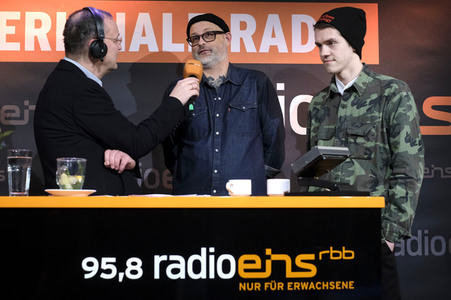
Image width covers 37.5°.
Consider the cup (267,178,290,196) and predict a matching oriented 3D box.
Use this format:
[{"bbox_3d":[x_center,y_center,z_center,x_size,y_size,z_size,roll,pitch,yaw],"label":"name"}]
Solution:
[{"bbox_3d":[0.184,0.133,2.310,0.080,0.060,0.100,0,-5,0],"label":"cup"}]

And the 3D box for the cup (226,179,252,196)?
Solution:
[{"bbox_3d":[0.045,0.133,2.310,0.105,0.060,0.080,5,-7,-45],"label":"cup"}]

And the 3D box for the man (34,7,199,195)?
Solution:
[{"bbox_3d":[-0.434,0.339,2.472,0.640,1.780,0.520,2,-5,-22],"label":"man"}]

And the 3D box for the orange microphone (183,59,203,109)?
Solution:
[{"bbox_3d":[-0.128,-0.253,2.600,0.078,0.215,0.078,2,-28,0],"label":"orange microphone"}]

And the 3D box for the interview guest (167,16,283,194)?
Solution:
[{"bbox_3d":[-0.009,0.324,2.800,0.550,1.840,0.360,-1,-5,10],"label":"interview guest"}]

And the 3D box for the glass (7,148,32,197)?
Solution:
[{"bbox_3d":[-0.657,0.072,2.120,0.080,0.150,0.080,0,-5,0],"label":"glass"}]

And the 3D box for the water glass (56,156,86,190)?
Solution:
[{"bbox_3d":[-0.492,0.077,2.120,0.092,0.105,0.100,0,-5,0],"label":"water glass"}]

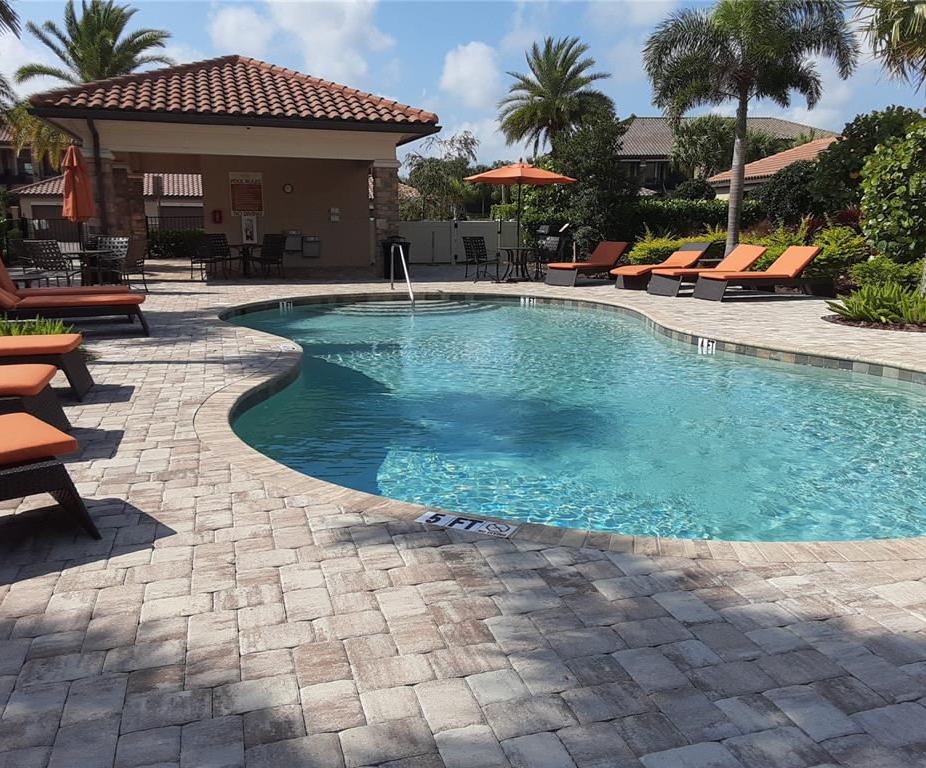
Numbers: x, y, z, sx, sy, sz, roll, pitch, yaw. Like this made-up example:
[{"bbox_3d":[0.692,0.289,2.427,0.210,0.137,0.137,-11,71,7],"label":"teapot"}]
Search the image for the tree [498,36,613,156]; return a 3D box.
[{"bbox_3d":[3.672,-9.530,31.710,4.700,8.200,4.700,0,12,0],"label":"tree"}]

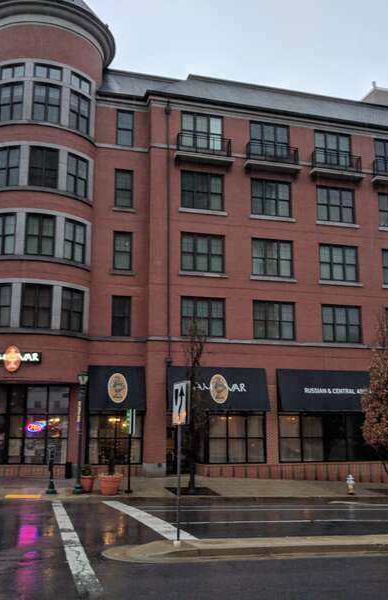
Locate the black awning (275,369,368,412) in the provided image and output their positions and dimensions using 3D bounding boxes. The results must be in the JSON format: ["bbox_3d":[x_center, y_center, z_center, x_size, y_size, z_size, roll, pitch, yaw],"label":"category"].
[{"bbox_3d":[7.522,4.408,29.322,7.332,2.002,0.550,3,-12,-16],"label":"black awning"}]

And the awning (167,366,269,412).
[{"bbox_3d":[1.176,4.062,27.552,4.878,2.023,0.550,3,-12,-16],"label":"awning"}]

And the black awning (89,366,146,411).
[{"bbox_3d":[-3.302,3.842,25.990,2.512,1.900,0.500,3,-12,-16],"label":"black awning"}]

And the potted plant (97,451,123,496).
[{"bbox_3d":[-2.879,5.862,20.437,0.850,1.450,0.850,3,-12,-16],"label":"potted plant"}]

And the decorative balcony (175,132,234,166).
[{"bbox_3d":[0.558,-7.411,29.726,3.029,1.232,0.550,3,-12,-16],"label":"decorative balcony"}]

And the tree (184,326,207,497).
[{"bbox_3d":[-0.028,3.721,21.061,0.820,5.825,0.820,3,-12,-16],"label":"tree"}]

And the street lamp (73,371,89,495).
[{"bbox_3d":[-3.934,4.551,20.770,0.380,4.150,0.380,3,-12,-16],"label":"street lamp"}]

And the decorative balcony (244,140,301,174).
[{"bbox_3d":[4.025,-7.216,30.692,3.029,1.232,0.550,3,-12,-16],"label":"decorative balcony"}]

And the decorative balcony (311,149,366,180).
[{"bbox_3d":[7.445,-6.977,31.146,2.900,1.280,0.650,3,-12,-16],"label":"decorative balcony"}]

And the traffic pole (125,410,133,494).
[{"bbox_3d":[-2.190,5.146,20.450,0.240,2.713,0.240,3,-12,-16],"label":"traffic pole"}]

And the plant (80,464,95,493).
[{"bbox_3d":[-3.750,6.225,21.002,0.500,0.920,0.500,3,-12,-16],"label":"plant"}]

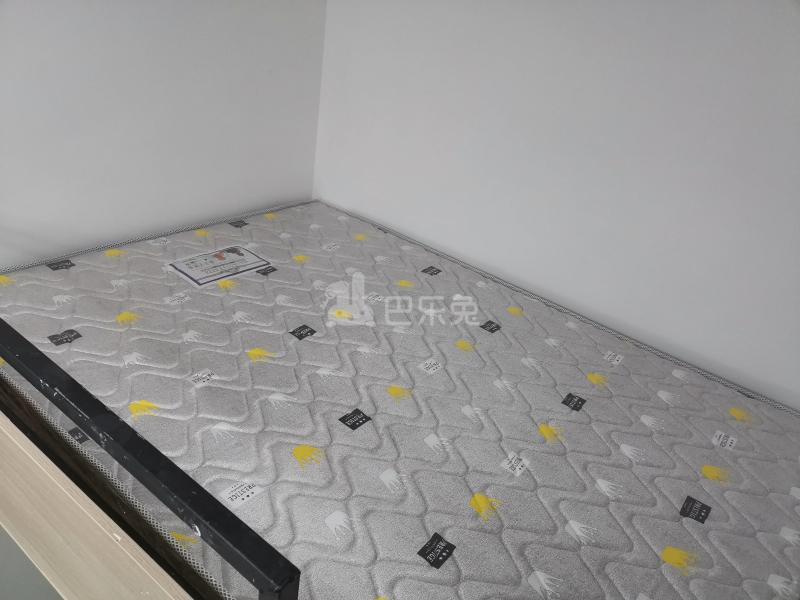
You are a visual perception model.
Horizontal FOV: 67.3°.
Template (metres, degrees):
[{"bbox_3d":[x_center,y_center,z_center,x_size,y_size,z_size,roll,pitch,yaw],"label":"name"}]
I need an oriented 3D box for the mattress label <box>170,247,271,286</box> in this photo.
[{"bbox_3d":[-0.599,-0.120,2.013,0.180,0.010,0.285,26,32,28],"label":"mattress label"}]

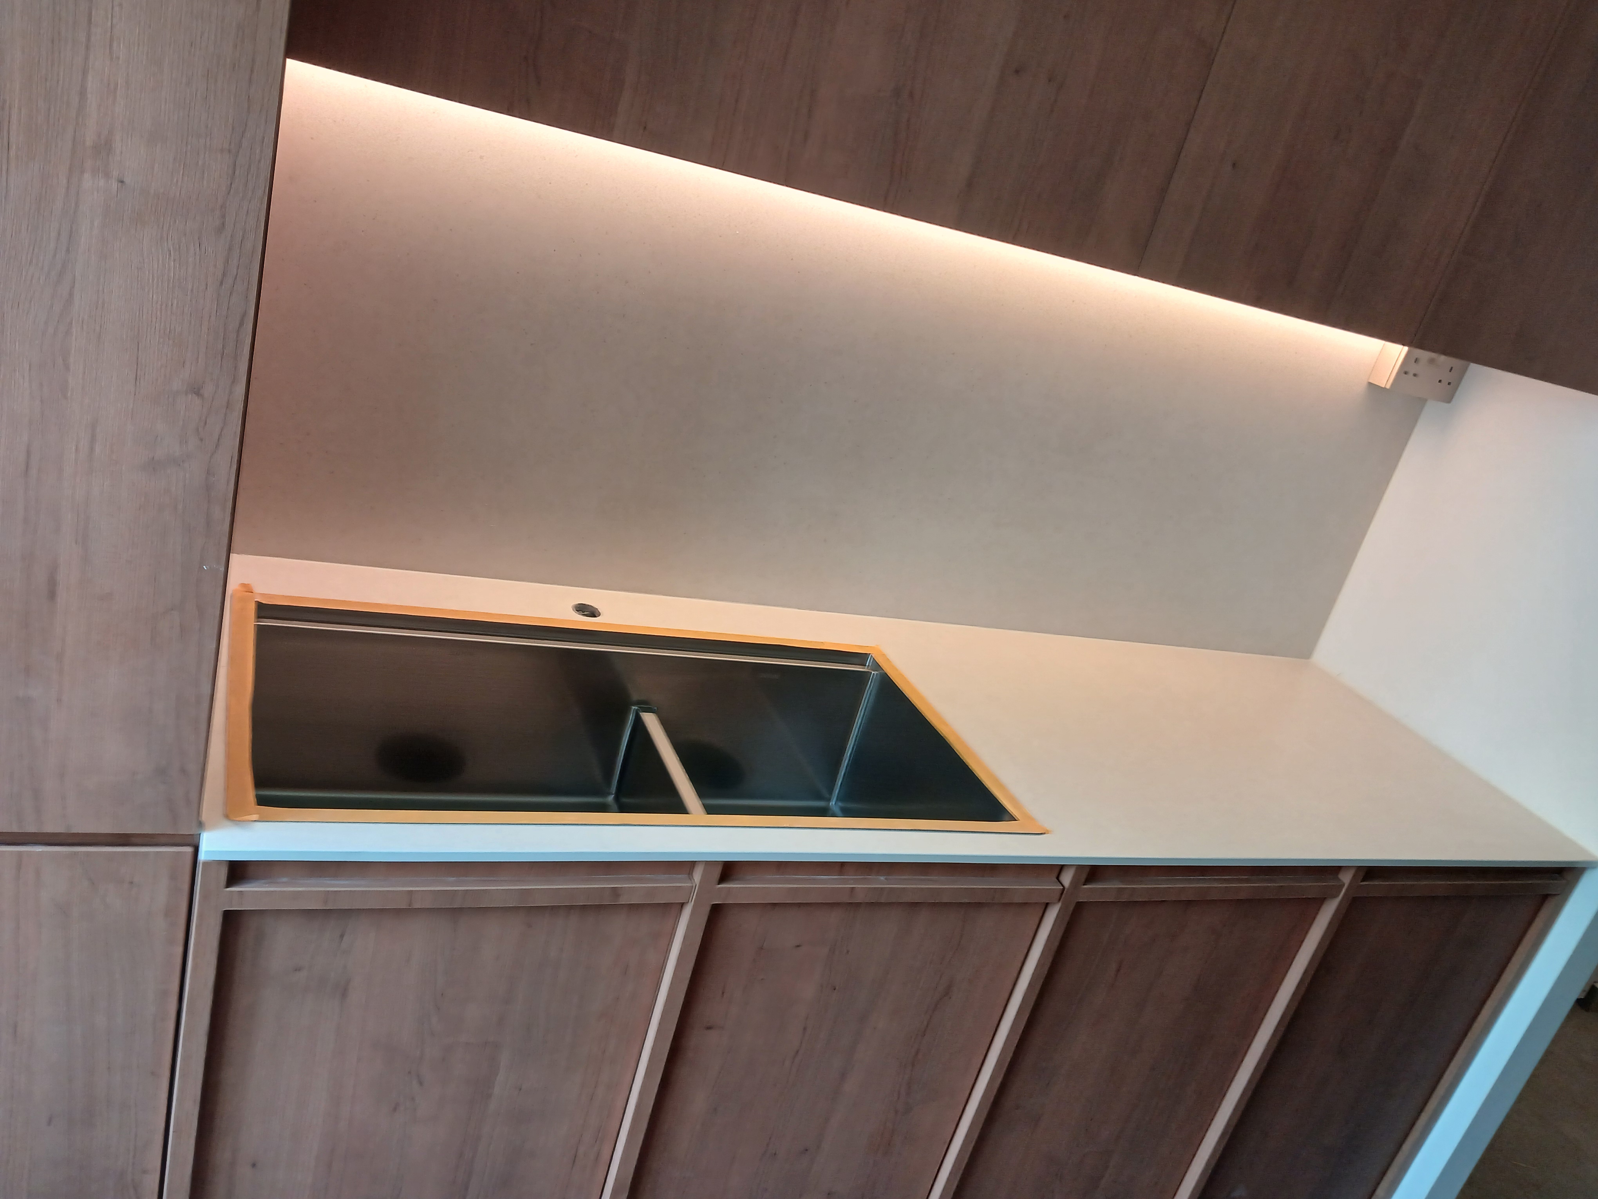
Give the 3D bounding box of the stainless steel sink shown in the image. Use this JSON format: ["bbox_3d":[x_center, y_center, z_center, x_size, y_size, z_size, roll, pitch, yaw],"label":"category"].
[{"bbox_3d":[-0.212,0.232,1.450,0.837,0.235,0.452,6,23,-25],"label":"stainless steel sink"}]

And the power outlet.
[{"bbox_3d":[1.014,-0.378,2.031,0.147,0.085,0.046,6,23,-25],"label":"power outlet"}]

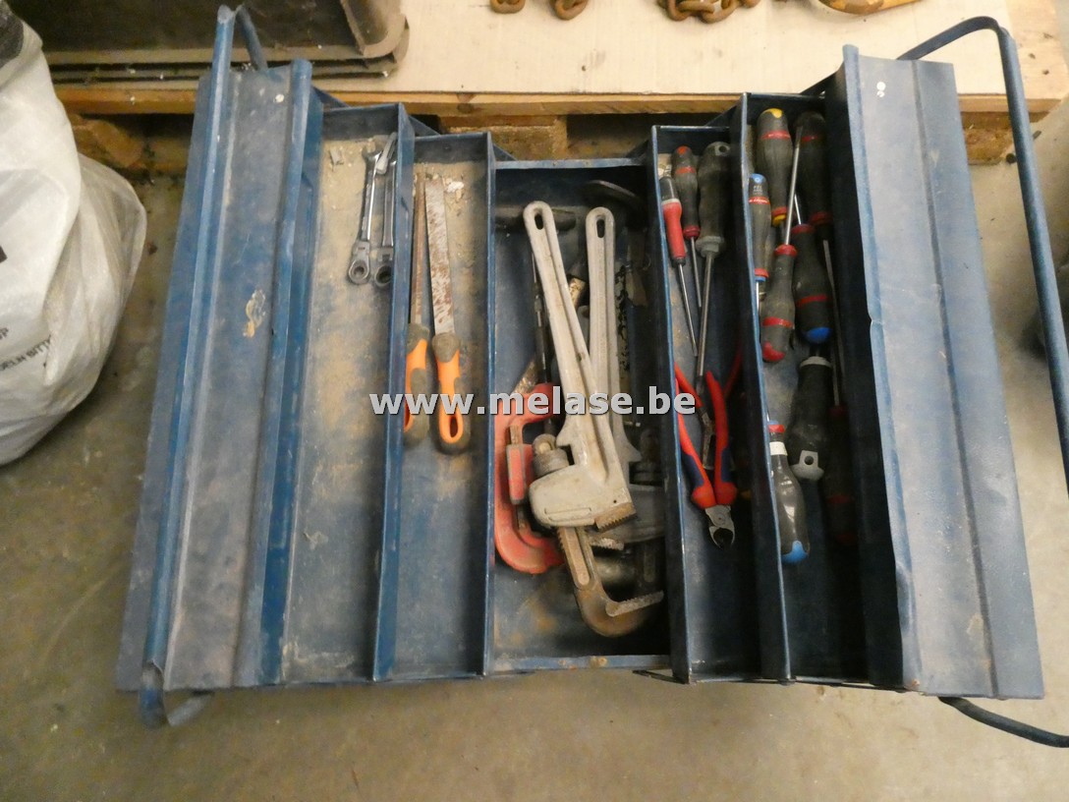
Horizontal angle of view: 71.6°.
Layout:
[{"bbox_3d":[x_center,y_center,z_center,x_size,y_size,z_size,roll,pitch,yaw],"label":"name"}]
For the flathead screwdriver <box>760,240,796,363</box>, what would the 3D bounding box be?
[{"bbox_3d":[0.238,-0.151,0.699,0.034,0.034,0.236,9,81,2],"label":"flathead screwdriver"}]

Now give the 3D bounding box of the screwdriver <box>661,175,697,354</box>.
[{"bbox_3d":[0.154,-0.142,0.770,0.022,0.022,0.198,-6,80,-1],"label":"screwdriver"}]

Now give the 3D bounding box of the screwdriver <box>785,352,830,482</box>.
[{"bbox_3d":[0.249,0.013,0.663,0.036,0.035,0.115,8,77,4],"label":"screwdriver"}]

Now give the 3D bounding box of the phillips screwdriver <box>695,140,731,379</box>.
[{"bbox_3d":[0.181,-0.142,0.764,0.037,0.037,0.273,7,80,2],"label":"phillips screwdriver"}]

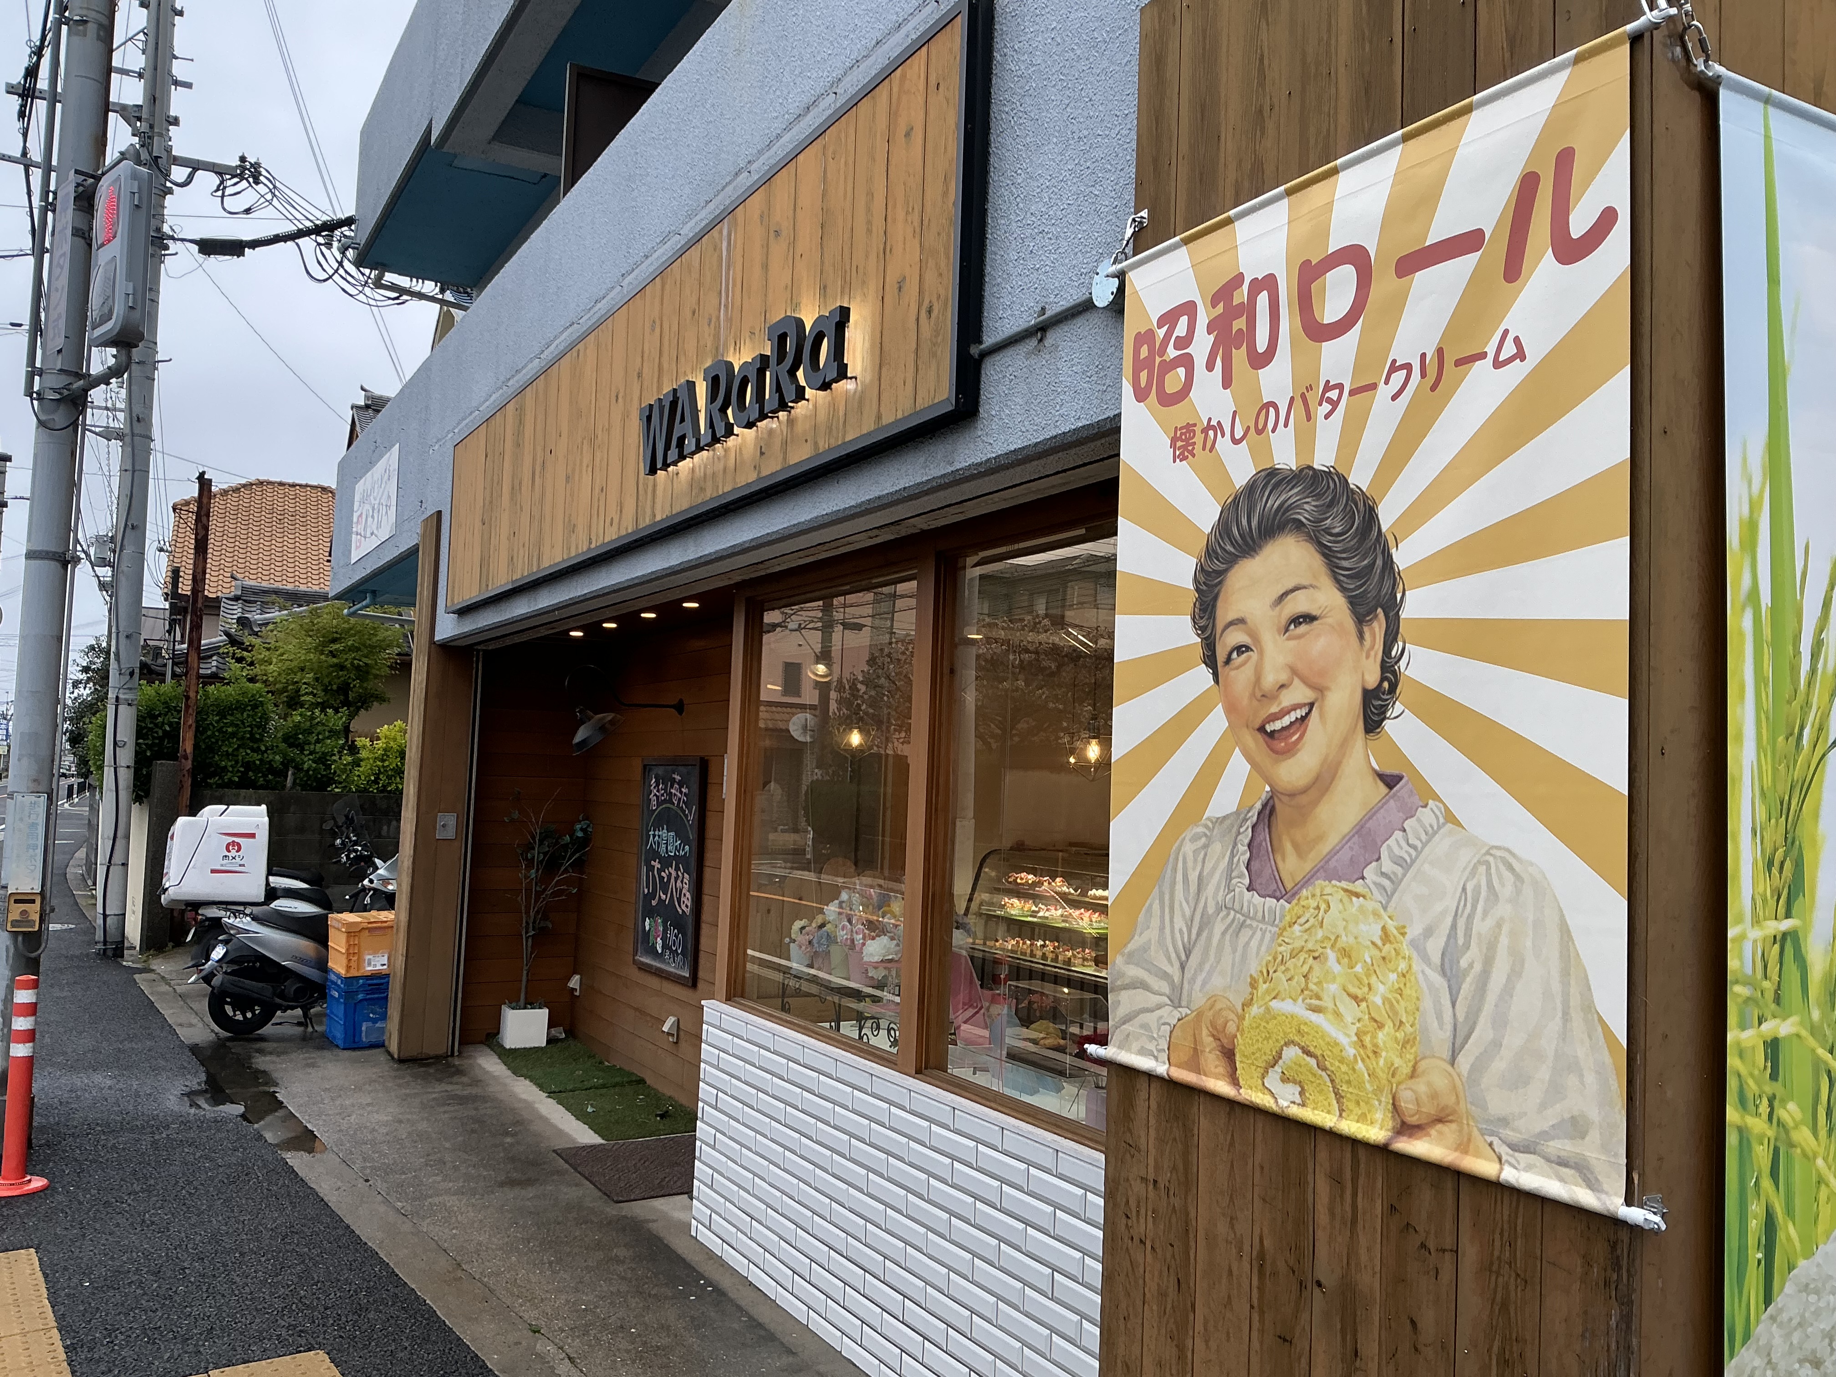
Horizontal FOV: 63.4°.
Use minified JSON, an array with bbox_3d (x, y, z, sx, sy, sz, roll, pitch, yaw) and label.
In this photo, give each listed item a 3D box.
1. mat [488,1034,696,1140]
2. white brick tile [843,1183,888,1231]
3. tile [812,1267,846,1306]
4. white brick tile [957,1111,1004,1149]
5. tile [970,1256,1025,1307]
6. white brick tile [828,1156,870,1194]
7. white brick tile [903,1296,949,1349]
[{"bbox_3d":[-1.812,2.126,8.083,0.620,0.030,2.760,4,-4,-29],"label":"mat"},{"bbox_3d":[-0.145,1.463,4.185,0.014,0.061,0.226,4,-4,-29],"label":"white brick tile"},{"bbox_3d":[-0.268,1.747,4.368,0.014,0.061,0.226,4,-4,-29],"label":"tile"},{"bbox_3d":[0.157,1.124,3.770,0.015,0.063,0.228,4,-4,-29],"label":"white brick tile"},{"bbox_3d":[0.200,1.468,3.668,0.014,0.062,0.228,4,-4,-29],"label":"tile"},{"bbox_3d":[-0.199,1.430,4.389,0.014,0.062,0.228,4,-4,-29],"label":"white brick tile"},{"bbox_3d":[0.021,1.668,3.890,0.020,0.067,0.228,4,-4,-29],"label":"white brick tile"}]

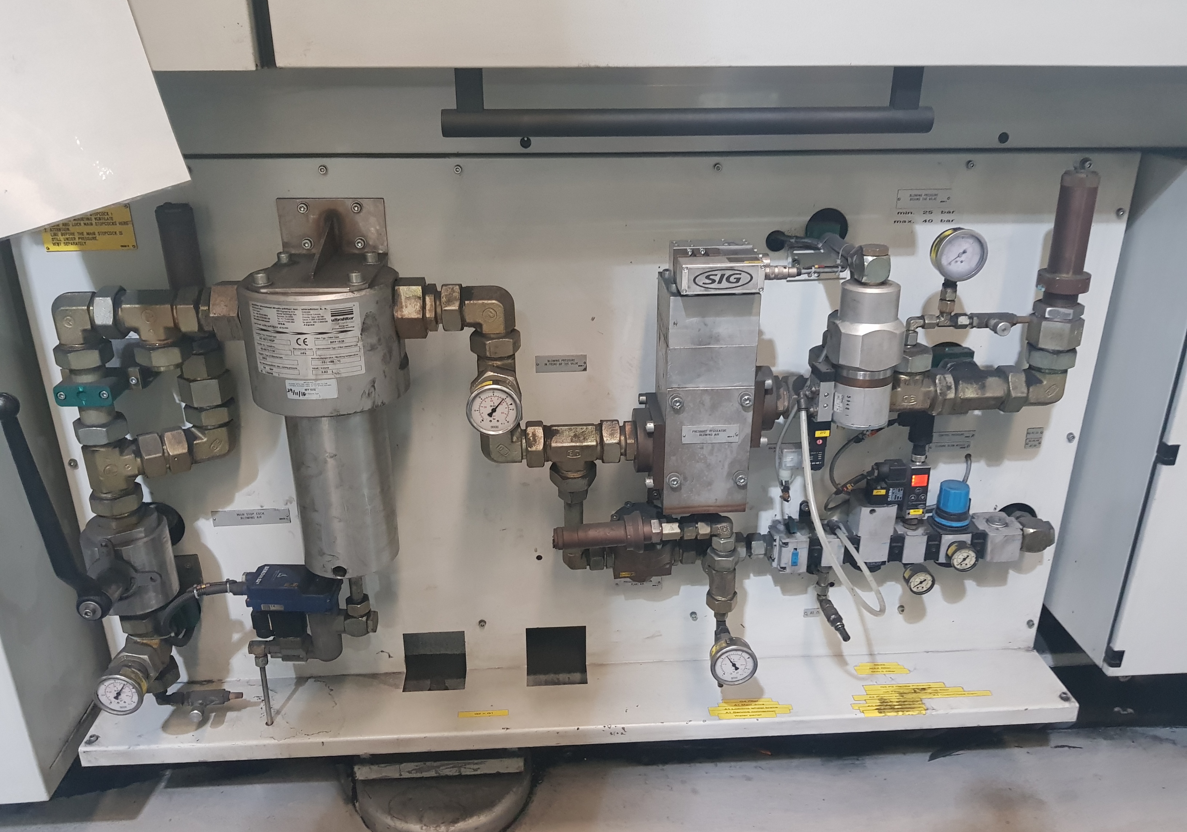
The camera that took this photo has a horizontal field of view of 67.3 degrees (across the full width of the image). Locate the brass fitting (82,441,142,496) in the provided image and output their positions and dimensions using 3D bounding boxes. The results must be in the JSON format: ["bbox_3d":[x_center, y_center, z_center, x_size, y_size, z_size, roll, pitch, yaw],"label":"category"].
[{"bbox_3d":[-0.642,0.061,1.196,0.070,0.067,0.052,-17,27,-35],"label":"brass fitting"}]

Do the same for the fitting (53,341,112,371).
[{"bbox_3d":[-0.643,-0.078,1.124,0.060,0.025,0.063,-1,22,-3],"label":"fitting"}]

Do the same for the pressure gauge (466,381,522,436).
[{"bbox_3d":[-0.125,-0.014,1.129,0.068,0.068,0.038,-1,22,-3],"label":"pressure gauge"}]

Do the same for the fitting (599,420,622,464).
[{"bbox_3d":[0.022,0.035,1.216,0.028,0.065,0.062,-1,22,-3],"label":"fitting"}]

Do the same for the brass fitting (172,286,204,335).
[{"bbox_3d":[-0.514,-0.135,1.142,0.030,0.064,0.064,-1,22,-3],"label":"brass fitting"}]

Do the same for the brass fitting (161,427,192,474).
[{"bbox_3d":[-0.581,0.048,1.242,0.030,0.064,0.064,-11,24,-25],"label":"brass fitting"}]

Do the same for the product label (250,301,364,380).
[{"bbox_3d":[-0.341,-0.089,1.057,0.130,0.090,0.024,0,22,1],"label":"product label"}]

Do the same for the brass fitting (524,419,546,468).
[{"bbox_3d":[-0.080,0.039,1.221,0.027,0.064,0.063,-1,22,-3],"label":"brass fitting"}]

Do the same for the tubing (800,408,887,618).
[{"bbox_3d":[0.334,0.119,1.230,0.105,0.262,0.200,-1,21,-3],"label":"tubing"}]

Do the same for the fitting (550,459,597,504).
[{"bbox_3d":[-0.029,0.090,1.262,0.067,0.054,0.063,-1,22,-3],"label":"fitting"}]

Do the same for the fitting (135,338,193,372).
[{"bbox_3d":[-0.551,-0.081,1.141,0.068,0.038,0.066,-1,22,-3],"label":"fitting"}]

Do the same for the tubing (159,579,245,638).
[{"bbox_3d":[-0.563,0.275,1.301,0.120,0.086,0.058,-1,22,-3],"label":"tubing"}]

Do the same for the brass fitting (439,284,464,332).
[{"bbox_3d":[-0.184,-0.141,1.161,0.029,0.064,0.064,-1,22,-3],"label":"brass fitting"}]

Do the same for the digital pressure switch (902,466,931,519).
[{"bbox_3d":[0.488,0.112,1.355,0.029,0.086,0.027,-1,22,-3],"label":"digital pressure switch"}]

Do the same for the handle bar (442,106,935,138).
[{"bbox_3d":[0.107,-0.329,0.998,0.548,0.031,0.031,-1,22,-3],"label":"handle bar"}]

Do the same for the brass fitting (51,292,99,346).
[{"bbox_3d":[-0.644,-0.122,1.106,0.054,0.057,0.047,-1,22,-3],"label":"brass fitting"}]

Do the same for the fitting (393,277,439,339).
[{"bbox_3d":[-0.224,-0.137,1.128,0.050,0.067,0.075,-1,22,-3],"label":"fitting"}]

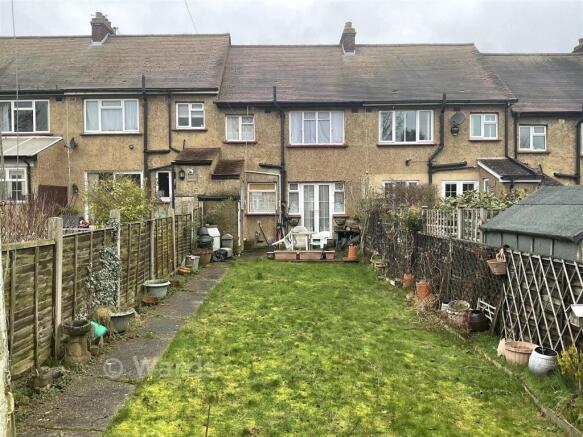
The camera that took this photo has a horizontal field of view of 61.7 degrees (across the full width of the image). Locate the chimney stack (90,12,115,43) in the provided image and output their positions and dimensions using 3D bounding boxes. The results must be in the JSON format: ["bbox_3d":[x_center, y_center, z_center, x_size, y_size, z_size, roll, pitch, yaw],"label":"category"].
[{"bbox_3d":[-8.095,-8.026,21.119,0.507,1.410,1.370,-1,1,0],"label":"chimney stack"}]

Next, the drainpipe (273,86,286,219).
[{"bbox_3d":[-0.419,-2.043,17.500,0.420,5.400,0.280,0,1,0],"label":"drainpipe"}]

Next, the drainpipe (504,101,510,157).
[{"bbox_3d":[7.763,-3.235,17.550,0.140,2.020,0.140,0,1,0],"label":"drainpipe"}]

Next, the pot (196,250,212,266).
[{"bbox_3d":[-2.245,1.019,12.600,0.440,0.400,0.440,0,1,0],"label":"pot"}]

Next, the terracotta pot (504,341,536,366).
[{"bbox_3d":[2.679,1.593,5.700,0.400,0.230,0.400,0,1,0],"label":"terracotta pot"}]

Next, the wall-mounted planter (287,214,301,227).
[{"bbox_3d":[0.097,0.083,17.550,0.420,0.340,0.280,0,1,0],"label":"wall-mounted planter"}]

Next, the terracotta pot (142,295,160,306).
[{"bbox_3d":[-2.394,1.402,8.350,0.280,0.150,0.280,0,1,0],"label":"terracotta pot"}]

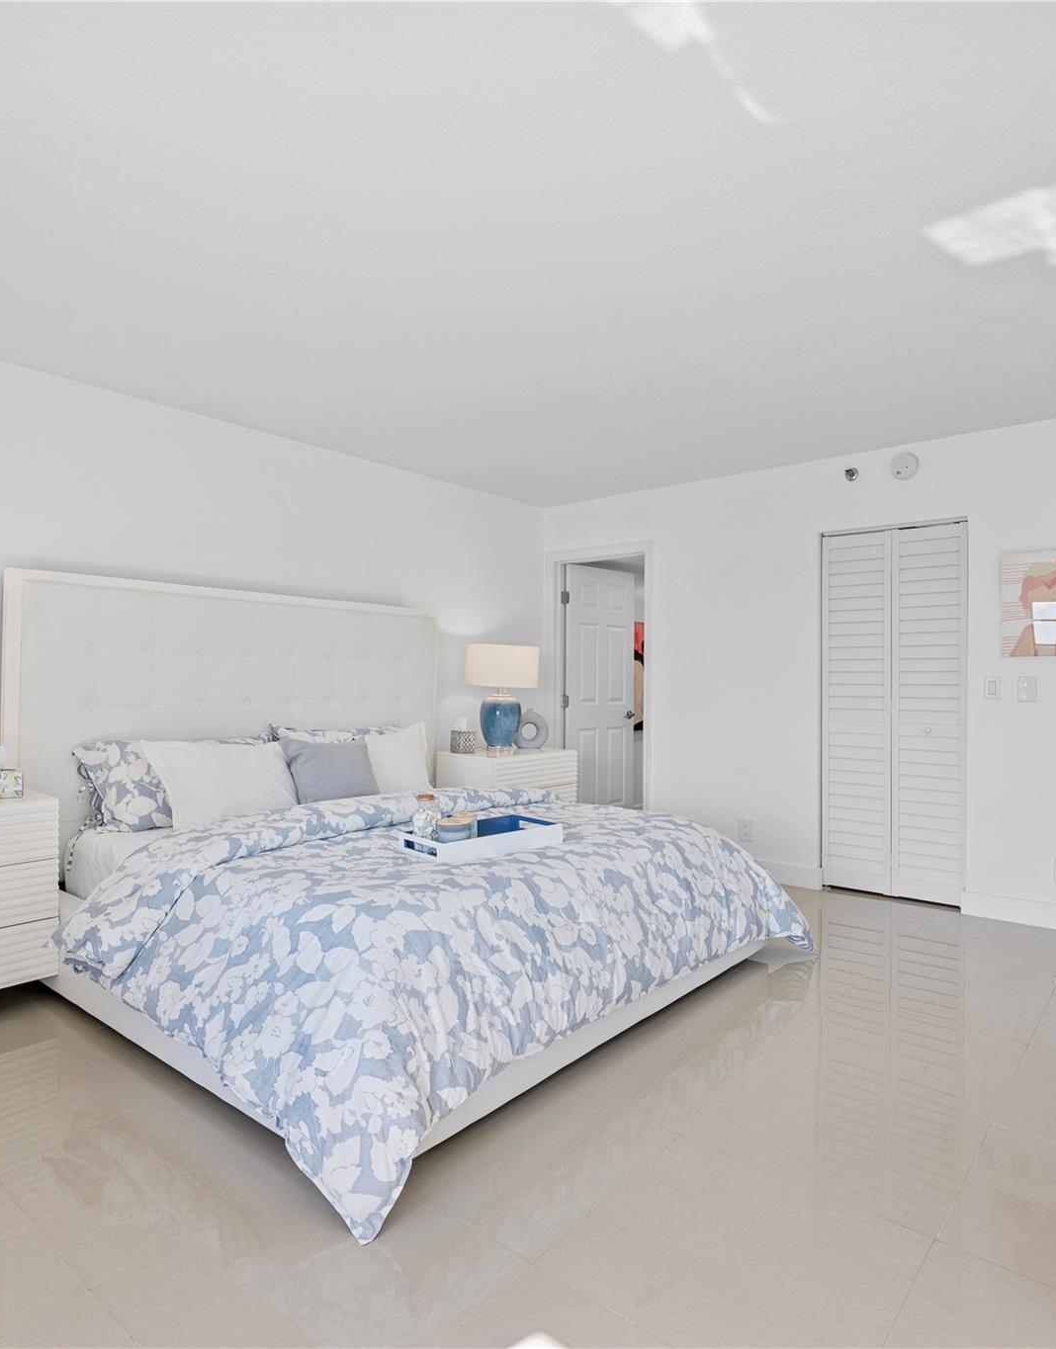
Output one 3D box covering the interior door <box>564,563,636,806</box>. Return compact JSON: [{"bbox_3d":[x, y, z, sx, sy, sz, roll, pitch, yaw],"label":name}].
[{"bbox_3d":[0.554,0.204,6.081,0.757,2.036,0.038,1,0,-41],"label":"interior door"}]

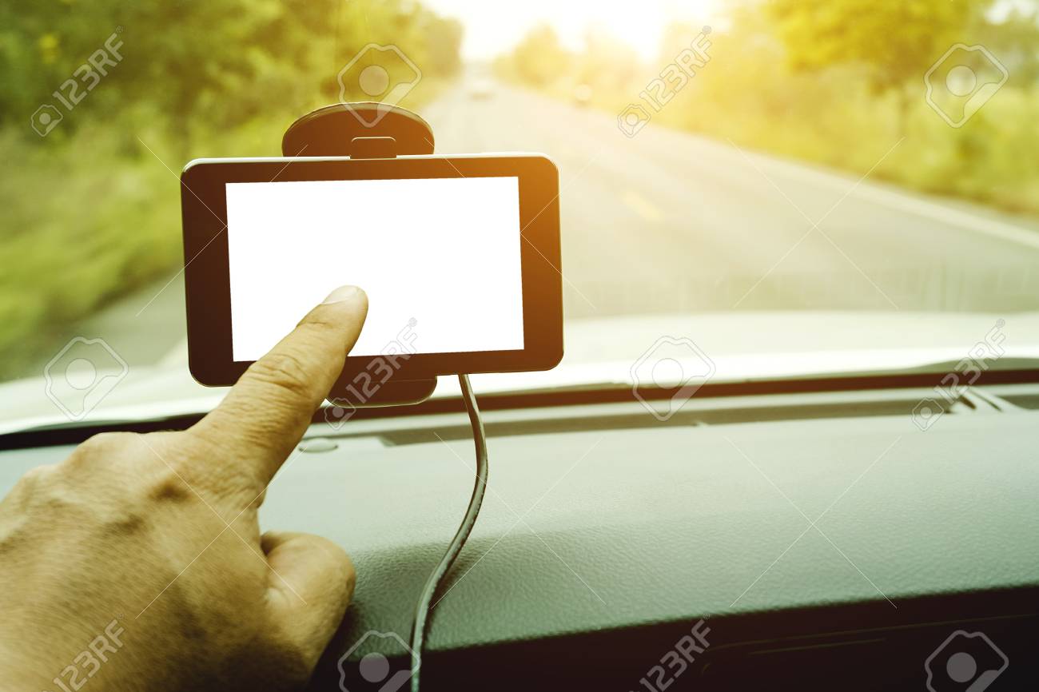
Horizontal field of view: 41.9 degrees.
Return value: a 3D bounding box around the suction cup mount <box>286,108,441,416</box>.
[{"bbox_3d":[-0.060,-0.040,0.535,0.066,0.110,0.095,-3,12,-6],"label":"suction cup mount"}]

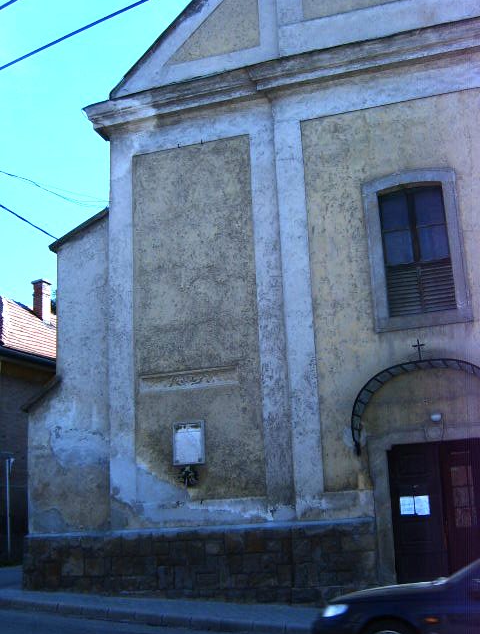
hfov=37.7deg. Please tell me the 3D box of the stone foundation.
[{"bbox_3d":[-0.897,4.394,12.494,6.700,1.300,0.450,-6,-14,16],"label":"stone foundation"}]

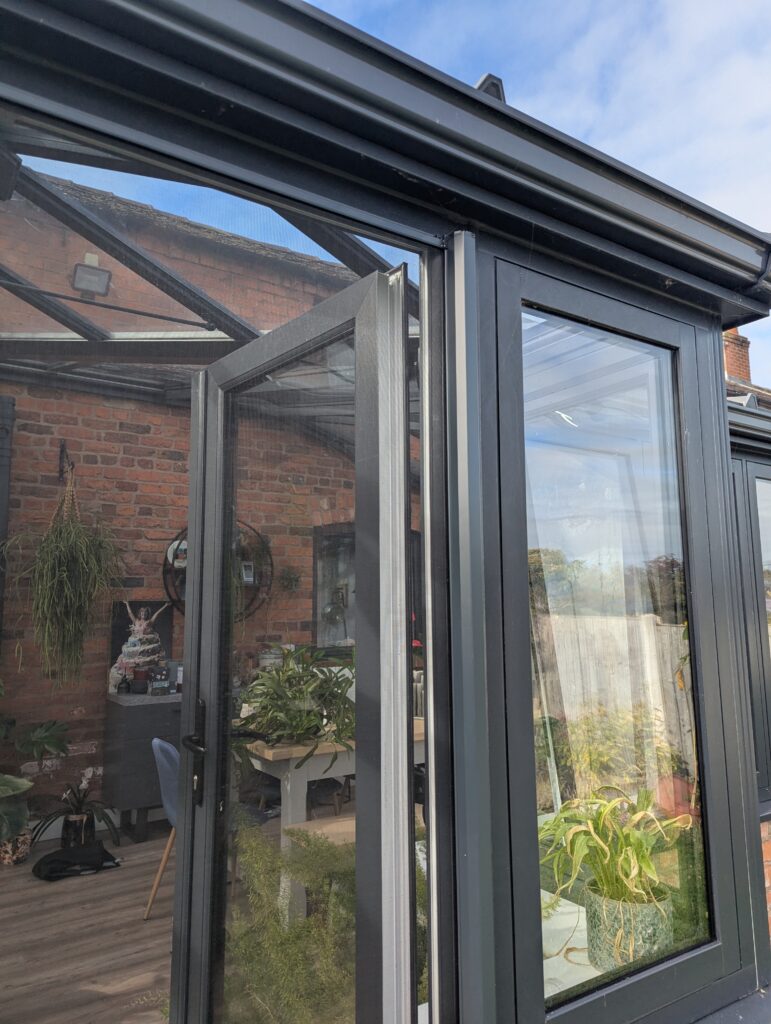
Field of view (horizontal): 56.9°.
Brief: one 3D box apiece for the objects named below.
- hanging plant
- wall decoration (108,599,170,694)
[{"bbox_3d":[-2.012,0.377,4.428,0.640,1.350,0.480,4,-9,-27],"label":"hanging plant"},{"bbox_3d":[-1.637,0.904,4.779,0.400,0.600,0.030,4,-9,-27],"label":"wall decoration"}]

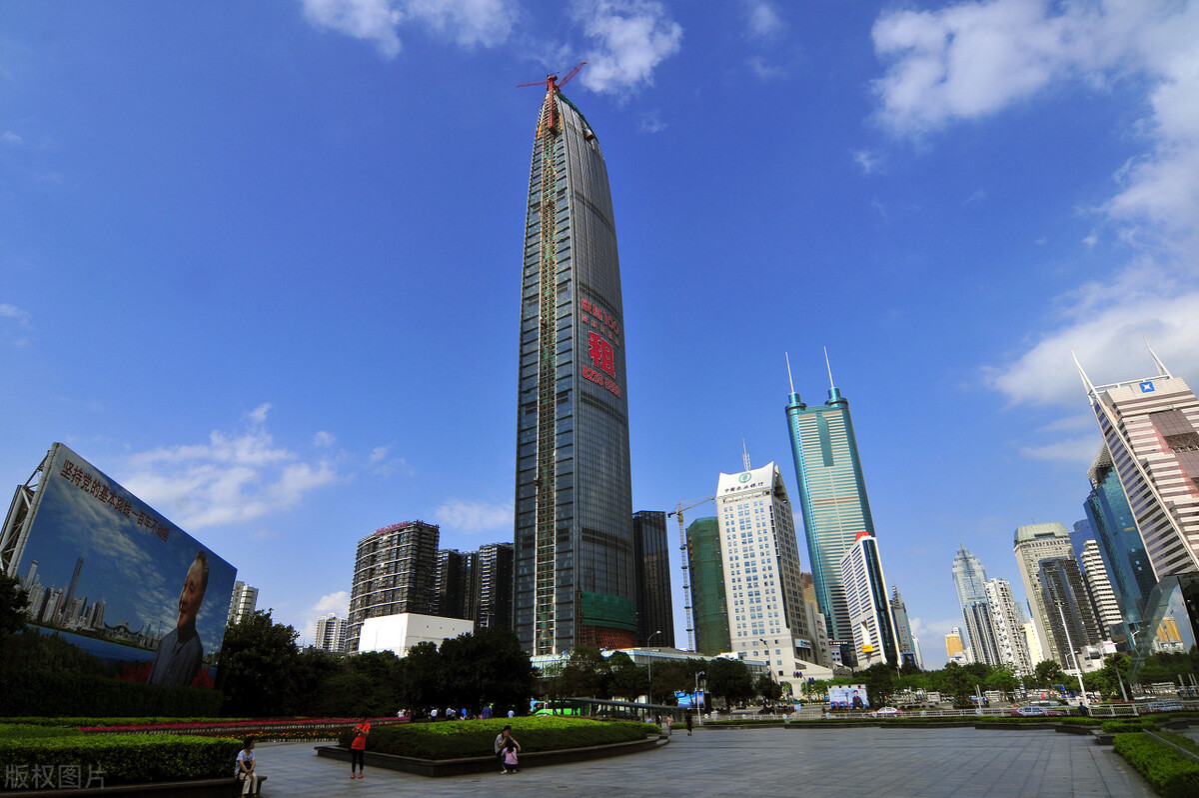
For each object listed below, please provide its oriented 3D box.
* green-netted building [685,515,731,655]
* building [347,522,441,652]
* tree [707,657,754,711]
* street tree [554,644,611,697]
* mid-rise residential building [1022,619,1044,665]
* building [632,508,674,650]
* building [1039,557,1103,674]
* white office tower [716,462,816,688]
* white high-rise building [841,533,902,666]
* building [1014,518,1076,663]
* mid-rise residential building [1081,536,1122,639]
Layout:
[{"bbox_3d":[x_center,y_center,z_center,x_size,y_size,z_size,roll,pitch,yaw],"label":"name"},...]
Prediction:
[{"bbox_3d":[77.091,131.954,370.910,28.000,109.000,28.000,-16,-29,29],"label":"green-netted building"},{"bbox_3d":[-142.600,149.319,401.377,68.000,119.000,25.000,-23,-33,38],"label":"building"},{"bbox_3d":[21.170,46.785,98.121,7.600,8.600,7.600,-2,-25,0],"label":"tree"},{"bbox_3d":[-3.120,49.750,106.980,9.600,10.680,9.600,0,-26,-2],"label":"street tree"},{"bbox_3d":[356.260,209.160,489.360,12.000,49.970,13.000,-16,-30,29],"label":"mid-rise residential building"},{"bbox_3d":[33.510,125.180,376.790,25.000,108.300,25.000,-6,-27,12],"label":"building"},{"bbox_3d":[304.190,143.710,385.050,20.000,77.140,20.000,-16,-30,29],"label":"building"},{"bbox_3d":[84.500,91.790,308.690,31.000,107.660,34.000,-16,-30,29],"label":"white office tower"},{"bbox_3d":[248.523,196.115,533.625,18.000,138.000,60.000,-5,-25,6],"label":"white high-rise building"},{"bbox_3d":[380.198,170.743,485.077,28.000,132.000,36.000,19,-32,-37],"label":"building"},{"bbox_3d":[347.555,145.228,401.496,14.000,101.000,15.000,-9,-26,16],"label":"mid-rise residential building"}]

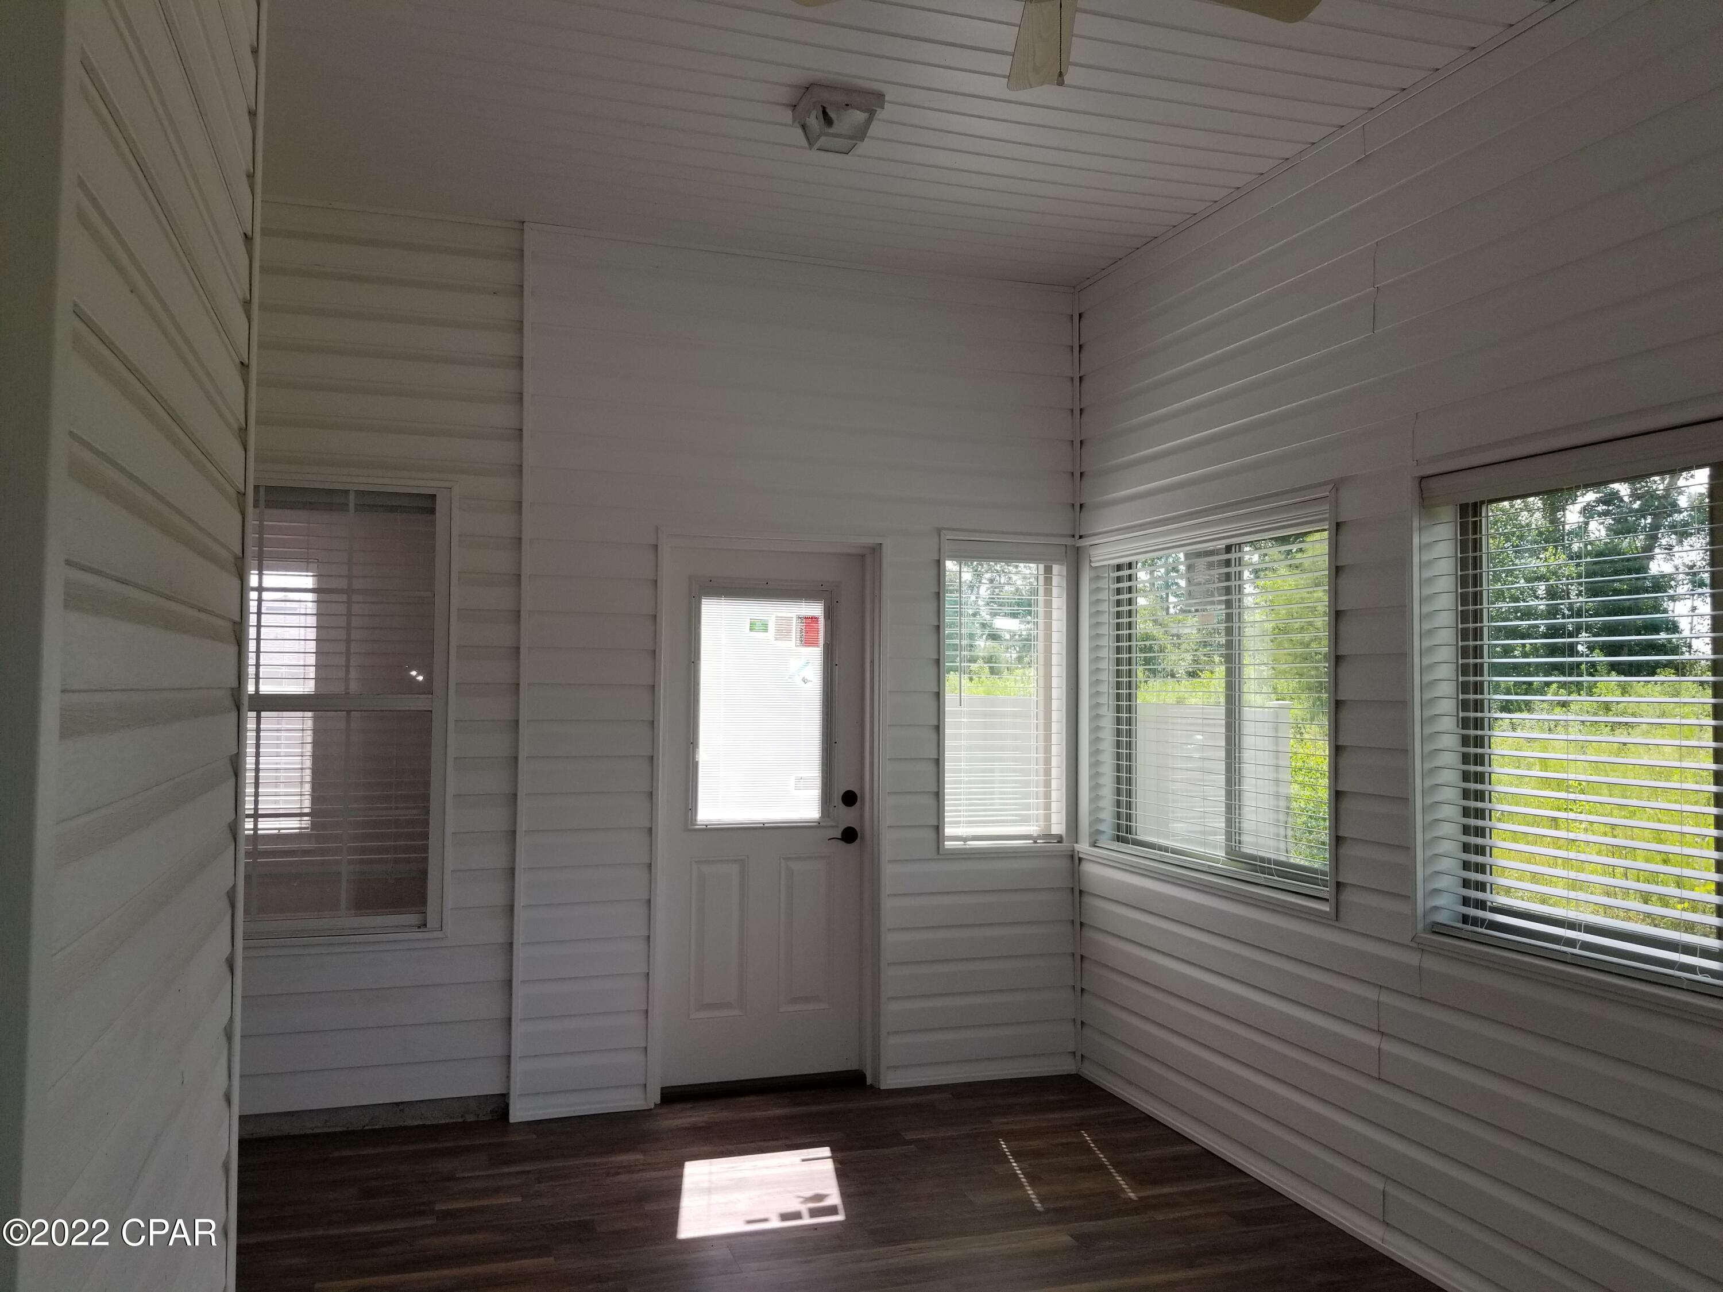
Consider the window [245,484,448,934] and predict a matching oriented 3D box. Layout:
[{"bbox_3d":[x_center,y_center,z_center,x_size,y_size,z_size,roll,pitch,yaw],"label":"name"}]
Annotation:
[{"bbox_3d":[-1.870,0.208,4.334,0.918,1.521,0.080,1,-2,-19],"label":"window"}]

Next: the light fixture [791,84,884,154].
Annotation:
[{"bbox_3d":[-0.069,-1.441,3.590,0.204,0.125,0.198,1,-2,-19],"label":"light fixture"}]

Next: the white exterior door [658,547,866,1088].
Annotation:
[{"bbox_3d":[-0.370,0.617,4.846,0.785,1.979,0.050,1,-2,-19],"label":"white exterior door"}]

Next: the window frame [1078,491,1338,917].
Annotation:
[{"bbox_3d":[1.143,0.180,4.452,0.100,1.254,1.529,1,-2,-19],"label":"window frame"}]

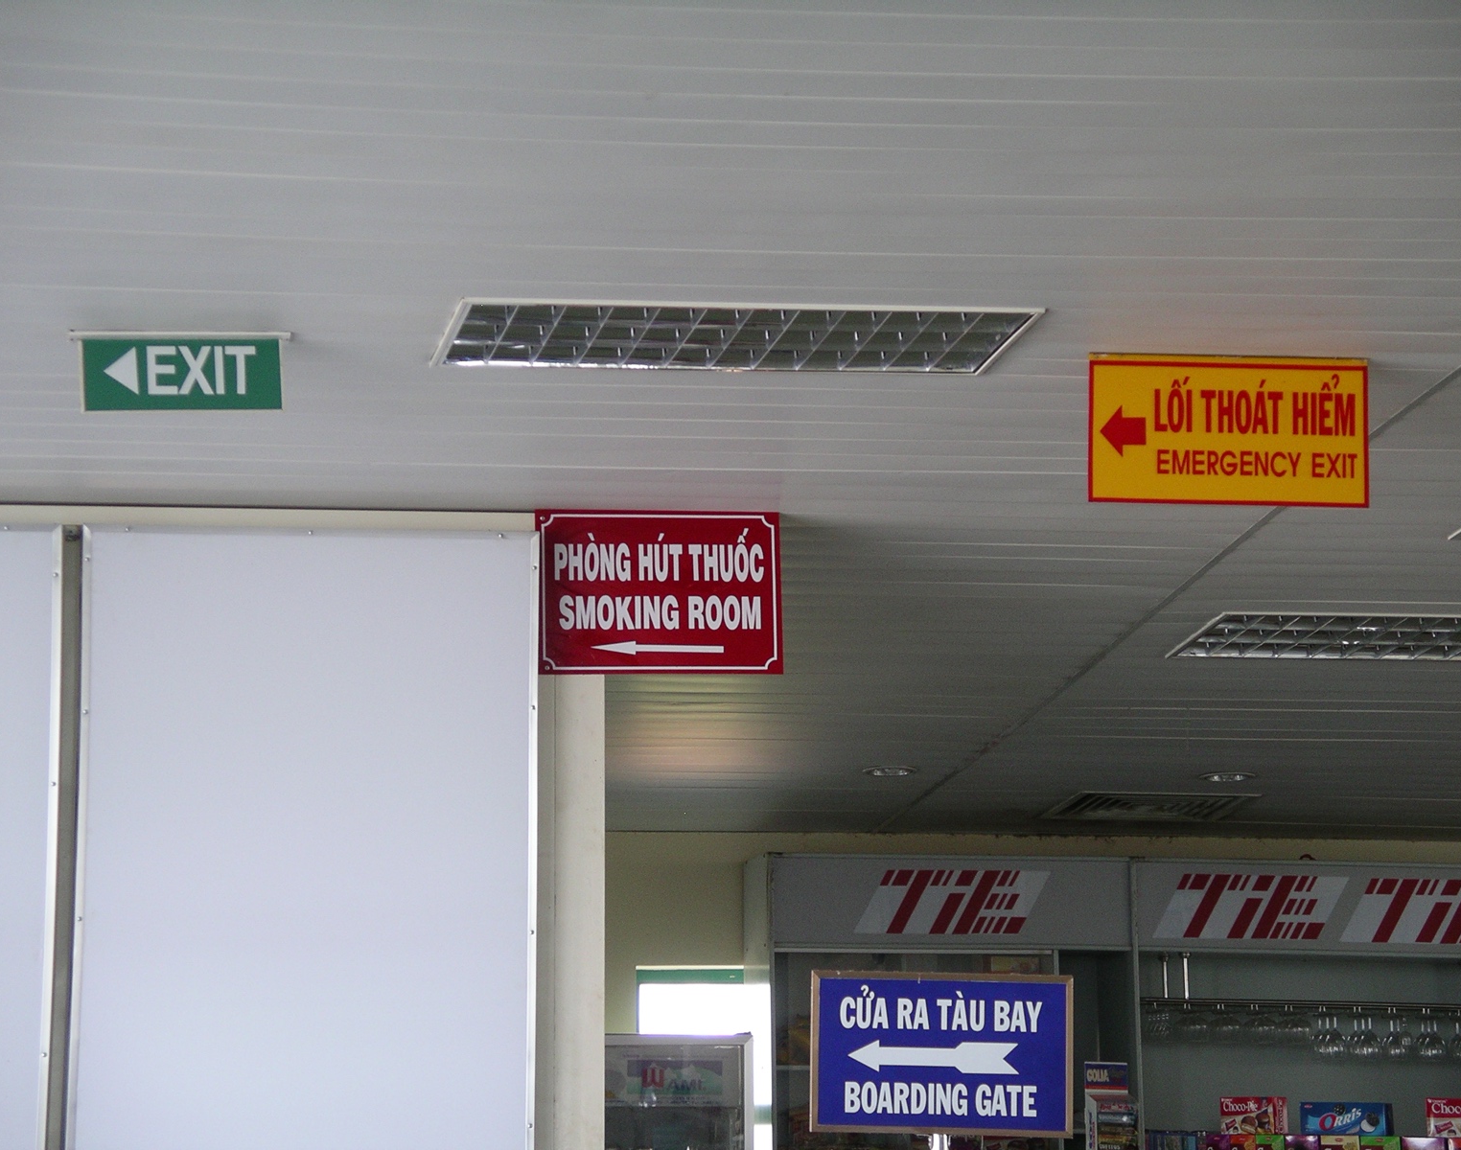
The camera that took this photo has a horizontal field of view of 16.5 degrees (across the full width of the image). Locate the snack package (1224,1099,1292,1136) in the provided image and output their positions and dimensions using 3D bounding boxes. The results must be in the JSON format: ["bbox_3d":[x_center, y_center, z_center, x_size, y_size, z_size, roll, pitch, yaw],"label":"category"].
[{"bbox_3d":[1.764,1.827,17.000,0.063,0.130,0.235,7,-12,-43],"label":"snack package"}]

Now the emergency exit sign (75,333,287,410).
[{"bbox_3d":[-1.132,-0.419,10.430,0.435,0.165,0.045,0,-9,-8],"label":"emergency exit sign"}]

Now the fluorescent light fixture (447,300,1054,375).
[{"bbox_3d":[0.021,-0.531,10.605,1.200,0.090,0.600,1,-10,-10],"label":"fluorescent light fixture"}]

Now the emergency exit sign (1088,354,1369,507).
[{"bbox_3d":[1.071,-0.312,10.870,0.595,0.318,0.030,1,-9,-10],"label":"emergency exit sign"}]

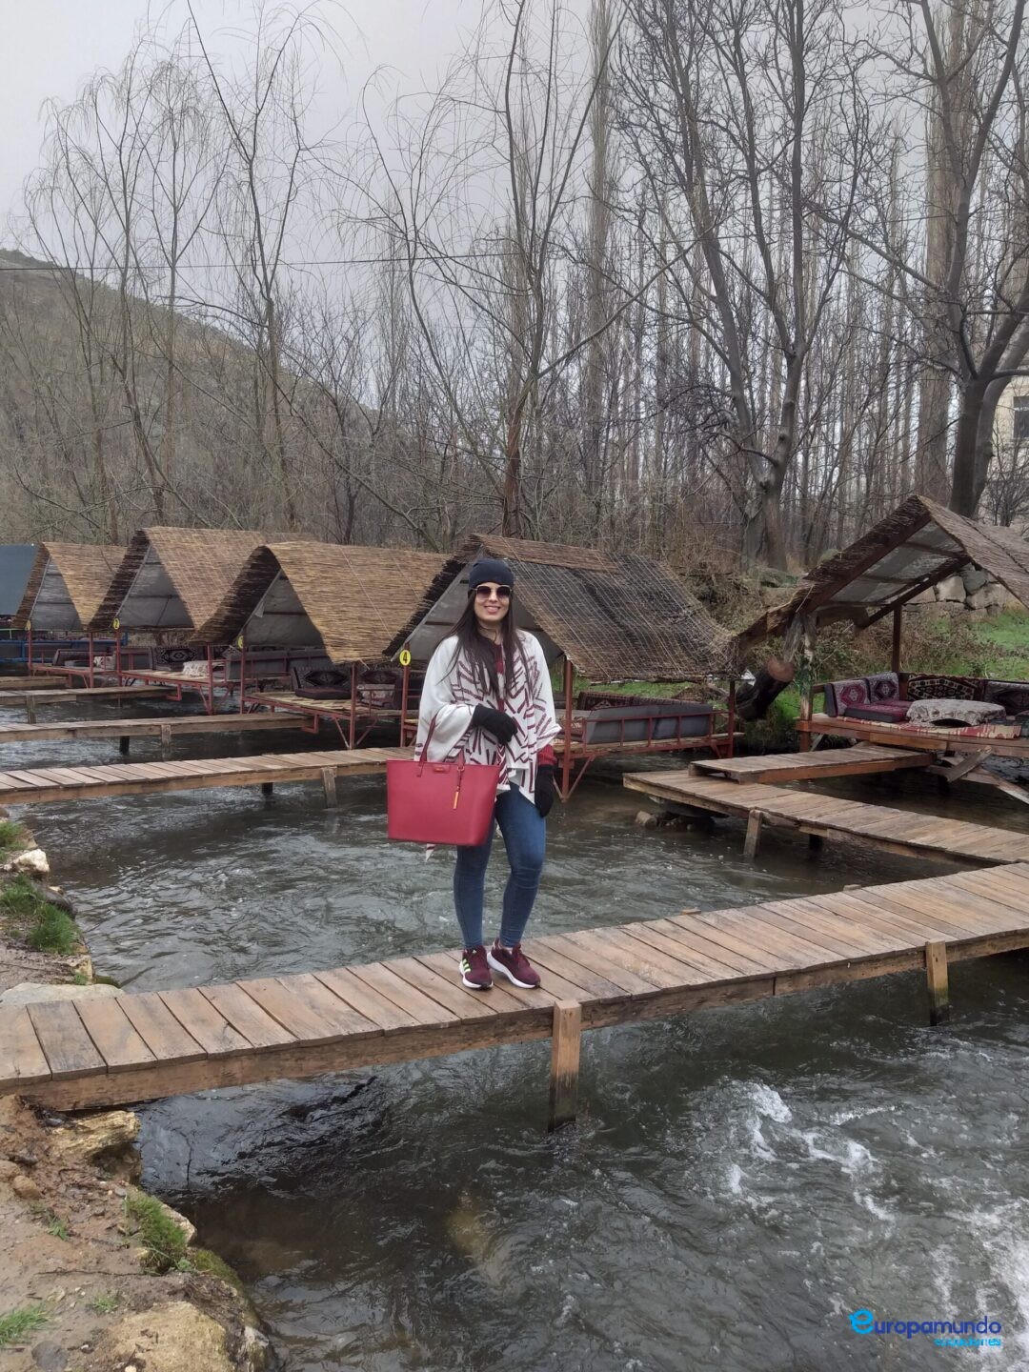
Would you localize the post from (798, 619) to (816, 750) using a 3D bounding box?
[{"bbox_3d":[3.203,0.070,11.300,0.140,1.650,0.140,-3,6,-42],"label":"post"}]

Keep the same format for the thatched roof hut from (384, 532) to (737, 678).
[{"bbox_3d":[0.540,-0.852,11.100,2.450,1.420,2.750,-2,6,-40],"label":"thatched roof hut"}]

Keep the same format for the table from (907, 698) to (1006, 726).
[{"bbox_3d":[5.080,0.286,11.850,0.820,0.240,0.820,-3,6,-42],"label":"table"}]

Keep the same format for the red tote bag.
[{"bbox_3d":[-0.266,0.358,3.870,0.420,0.460,0.150,2,4,10],"label":"red tote bag"}]

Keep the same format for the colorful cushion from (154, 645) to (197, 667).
[{"bbox_3d":[-5.550,-0.449,16.850,0.760,0.430,0.140,-3,0,-44],"label":"colorful cushion"}]

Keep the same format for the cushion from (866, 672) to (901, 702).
[{"bbox_3d":[4.532,0.086,12.673,0.760,0.440,0.140,-3,0,-42],"label":"cushion"}]

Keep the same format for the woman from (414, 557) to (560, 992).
[{"bbox_3d":[-0.108,0.326,4.007,0.550,1.630,0.380,1,4,-6],"label":"woman"}]

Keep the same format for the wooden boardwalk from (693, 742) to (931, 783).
[{"bbox_3d":[2.873,0.746,9.765,2.750,0.130,0.580,-2,5,-35],"label":"wooden boardwalk"}]

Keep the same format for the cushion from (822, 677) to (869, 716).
[{"bbox_3d":[3.930,0.146,12.131,0.780,0.420,0.140,-3,-2,-42],"label":"cushion"}]

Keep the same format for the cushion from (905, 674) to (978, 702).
[{"bbox_3d":[5.300,0.102,12.750,0.140,0.460,0.860,5,1,-42],"label":"cushion"}]

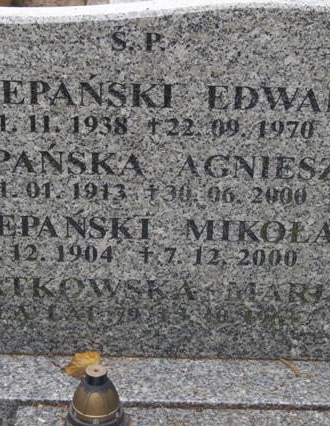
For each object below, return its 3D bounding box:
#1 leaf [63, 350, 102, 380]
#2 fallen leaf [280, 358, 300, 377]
[{"bbox_3d":[-0.145,0.271,1.900,0.065,0.018,0.060,1,29,-1],"label":"leaf"},{"bbox_3d":[0.223,0.276,1.913,0.014,0.008,0.057,-15,33,-27],"label":"fallen leaf"}]

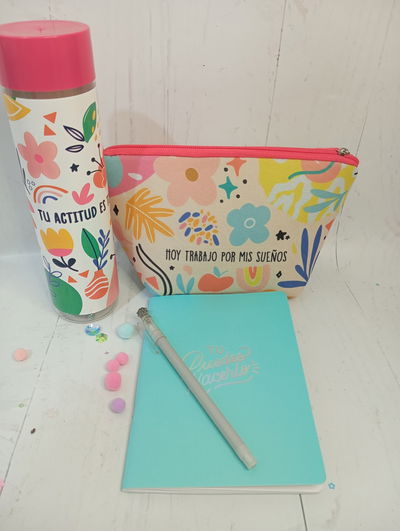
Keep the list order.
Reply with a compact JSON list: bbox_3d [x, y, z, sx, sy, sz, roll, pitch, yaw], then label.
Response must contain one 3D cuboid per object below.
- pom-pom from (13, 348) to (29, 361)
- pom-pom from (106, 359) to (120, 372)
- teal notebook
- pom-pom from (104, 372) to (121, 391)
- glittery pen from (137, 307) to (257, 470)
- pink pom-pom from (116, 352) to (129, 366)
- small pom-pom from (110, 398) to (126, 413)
[{"bbox_3d":[-0.140,0.070,0.337,0.010,0.010,0.010,-1,40,0],"label":"pom-pom"},{"bbox_3d":[-0.066,0.077,0.328,0.010,0.009,0.010,-1,40,0],"label":"pom-pom"},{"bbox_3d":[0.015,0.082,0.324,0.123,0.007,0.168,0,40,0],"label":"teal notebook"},{"bbox_3d":[-0.064,0.085,0.315,0.013,0.012,0.013,-1,40,0],"label":"pom-pom"},{"bbox_3d":[-0.008,0.081,0.313,0.009,0.009,0.155,-22,44,-23],"label":"glittery pen"},{"bbox_3d":[-0.060,0.073,0.333,0.010,0.009,0.010,-1,40,0],"label":"pink pom-pom"},{"bbox_3d":[-0.057,0.098,0.302,0.010,0.010,0.010,-1,40,0],"label":"small pom-pom"}]

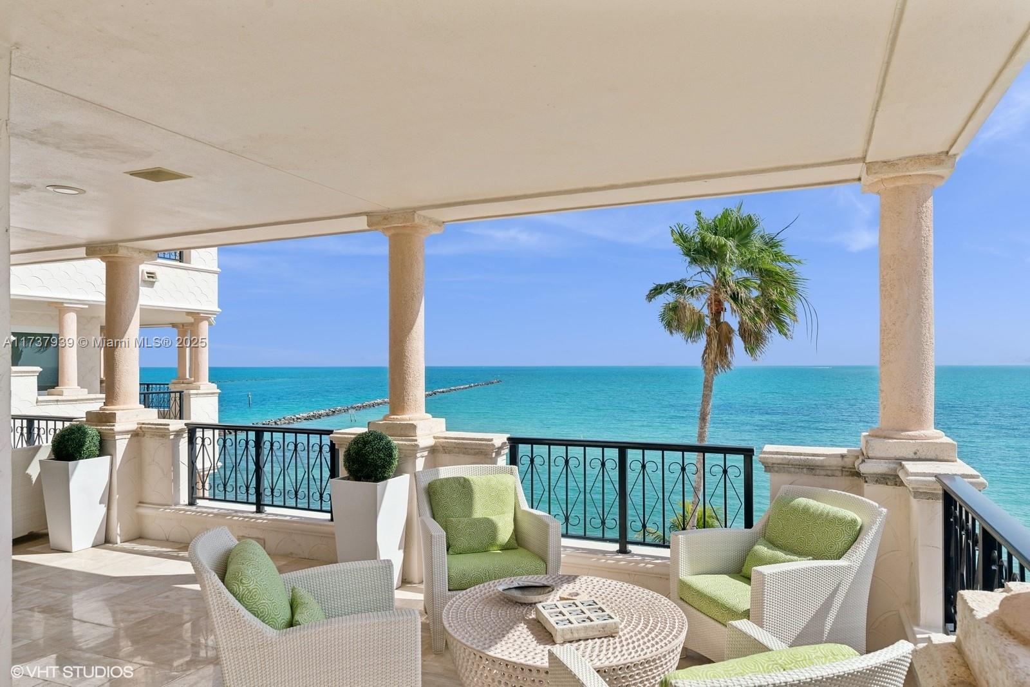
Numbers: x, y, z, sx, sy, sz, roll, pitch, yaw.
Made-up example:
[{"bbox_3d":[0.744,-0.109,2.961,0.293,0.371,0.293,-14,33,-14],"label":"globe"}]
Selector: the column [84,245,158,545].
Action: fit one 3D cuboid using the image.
[{"bbox_3d":[-3.721,0.441,6.502,0.442,2.702,0.442,0,-1,23],"label":"column"}]

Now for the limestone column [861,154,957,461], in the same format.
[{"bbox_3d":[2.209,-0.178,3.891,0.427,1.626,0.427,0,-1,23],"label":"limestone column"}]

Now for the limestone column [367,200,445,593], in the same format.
[{"bbox_3d":[-0.816,0.400,5.196,0.442,2.702,0.442,0,-1,23],"label":"limestone column"}]

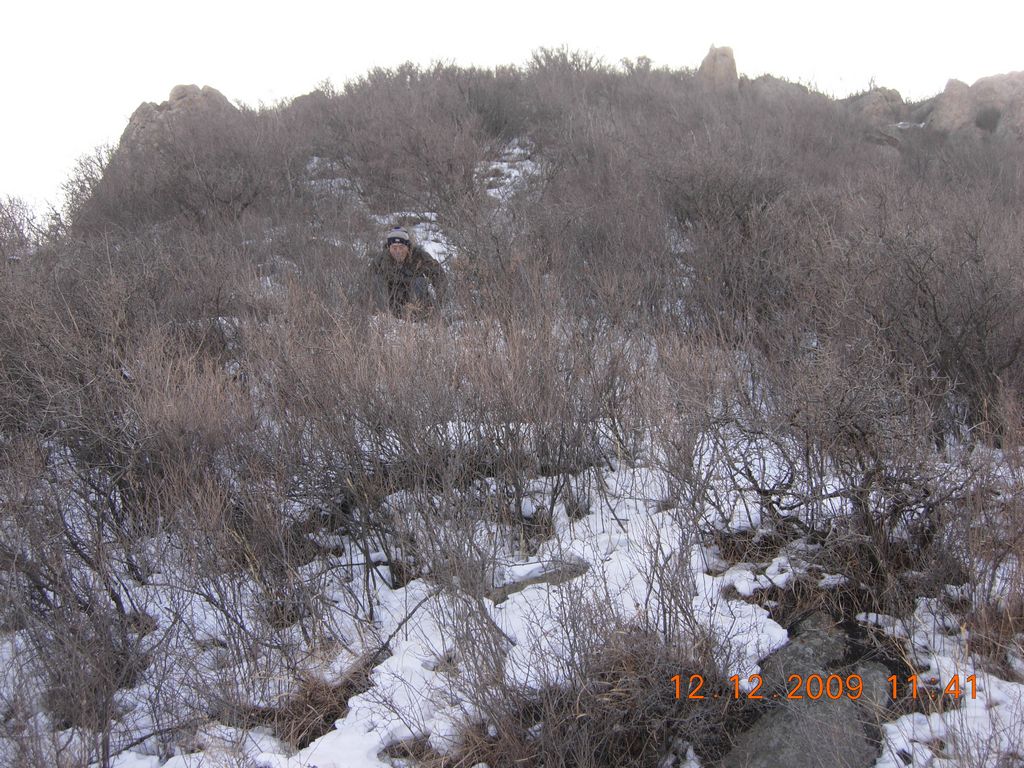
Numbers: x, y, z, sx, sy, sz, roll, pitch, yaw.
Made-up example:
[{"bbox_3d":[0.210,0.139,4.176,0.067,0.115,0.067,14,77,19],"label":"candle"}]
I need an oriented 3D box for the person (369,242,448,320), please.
[{"bbox_3d":[-0.883,-0.935,10.400,0.650,0.860,0.680,0,-5,-2],"label":"person"}]

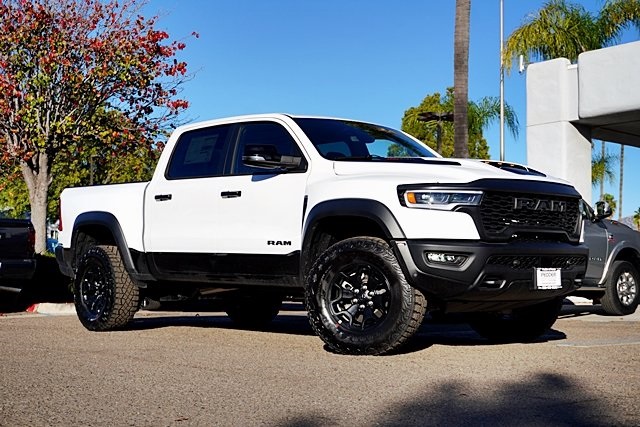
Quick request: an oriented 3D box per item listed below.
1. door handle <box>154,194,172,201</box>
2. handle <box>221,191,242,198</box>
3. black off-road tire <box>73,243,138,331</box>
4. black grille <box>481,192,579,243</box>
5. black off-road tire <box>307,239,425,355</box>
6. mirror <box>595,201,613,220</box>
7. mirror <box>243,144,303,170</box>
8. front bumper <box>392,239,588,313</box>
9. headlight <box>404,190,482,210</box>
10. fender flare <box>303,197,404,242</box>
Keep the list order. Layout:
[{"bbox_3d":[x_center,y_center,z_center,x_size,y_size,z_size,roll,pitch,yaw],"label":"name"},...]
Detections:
[{"bbox_3d":[-1.476,-0.147,8.729,0.060,0.052,0.255,3,-5,-43],"label":"door handle"},{"bbox_3d":[-0.763,-0.165,7.972,0.060,0.055,0.255,3,-5,-43],"label":"handle"},{"bbox_3d":[-2.194,0.772,9.518,0.325,0.865,0.870,3,-5,-43],"label":"black off-road tire"},{"bbox_3d":[1.621,0.046,6.885,1.300,0.370,0.160,3,-5,-43],"label":"black grille"},{"bbox_3d":[0.334,0.609,6.840,0.870,0.865,0.325,-2,-4,28],"label":"black off-road tire"},{"bbox_3d":[4.078,-0.043,13.300,0.190,0.270,0.250,3,-4,-35],"label":"mirror"},{"bbox_3d":[-0.389,-0.446,7.461,0.340,0.210,0.270,3,-5,-43],"label":"mirror"},{"bbox_3d":[1.500,0.458,6.987,2.060,0.480,0.540,3,-5,-43],"label":"front bumper"},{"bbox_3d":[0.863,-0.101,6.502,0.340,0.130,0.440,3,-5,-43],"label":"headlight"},{"bbox_3d":[0.250,0.052,6.837,0.180,0.340,1.020,3,-5,-43],"label":"fender flare"}]

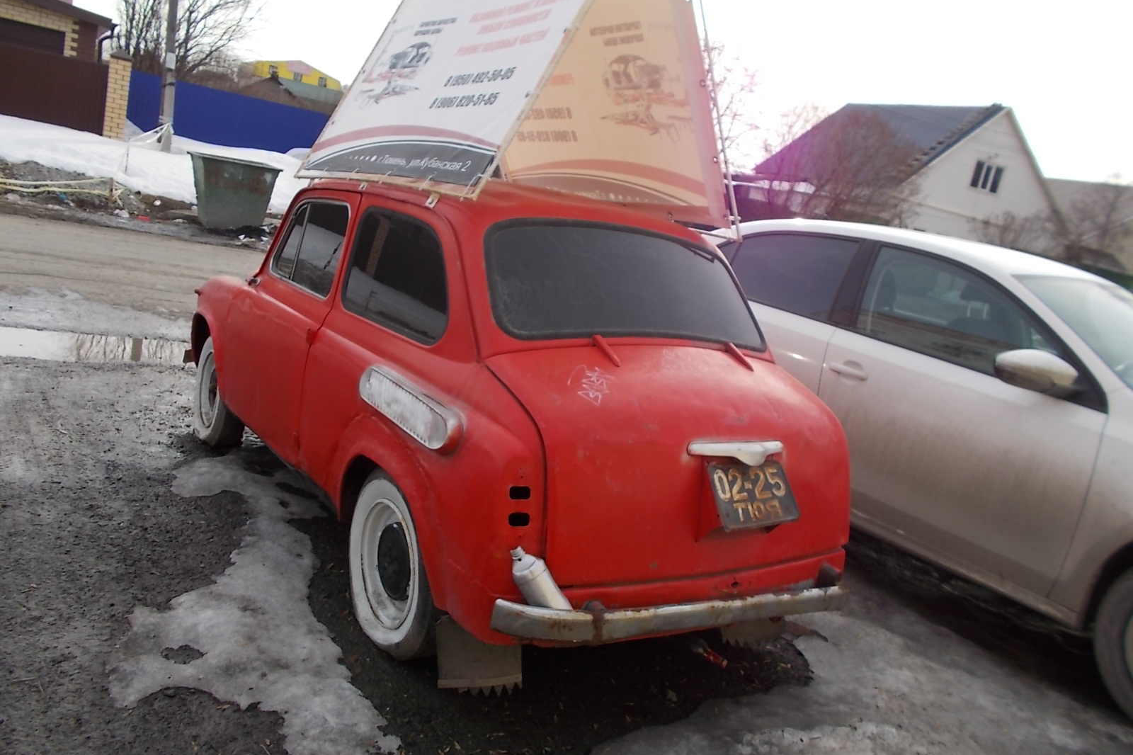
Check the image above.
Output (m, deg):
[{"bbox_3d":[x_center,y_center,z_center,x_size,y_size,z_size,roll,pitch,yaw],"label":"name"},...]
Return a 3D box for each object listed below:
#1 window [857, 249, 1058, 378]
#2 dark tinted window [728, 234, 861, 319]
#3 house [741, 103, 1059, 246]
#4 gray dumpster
[{"bbox_3d":[1.505,-0.252,3.250,0.050,0.418,0.918,29,-4,-40],"label":"window"},{"bbox_3d":[1.012,-0.505,3.917,0.050,0.372,0.673,29,-4,-40],"label":"dark tinted window"},{"bbox_3d":[12.818,-6.809,32.849,8.700,6.979,7.400,4,13,-29],"label":"house"},{"bbox_3d":[-5.100,-2.820,13.050,1.170,1.050,1.000,1,14,-36],"label":"gray dumpster"}]

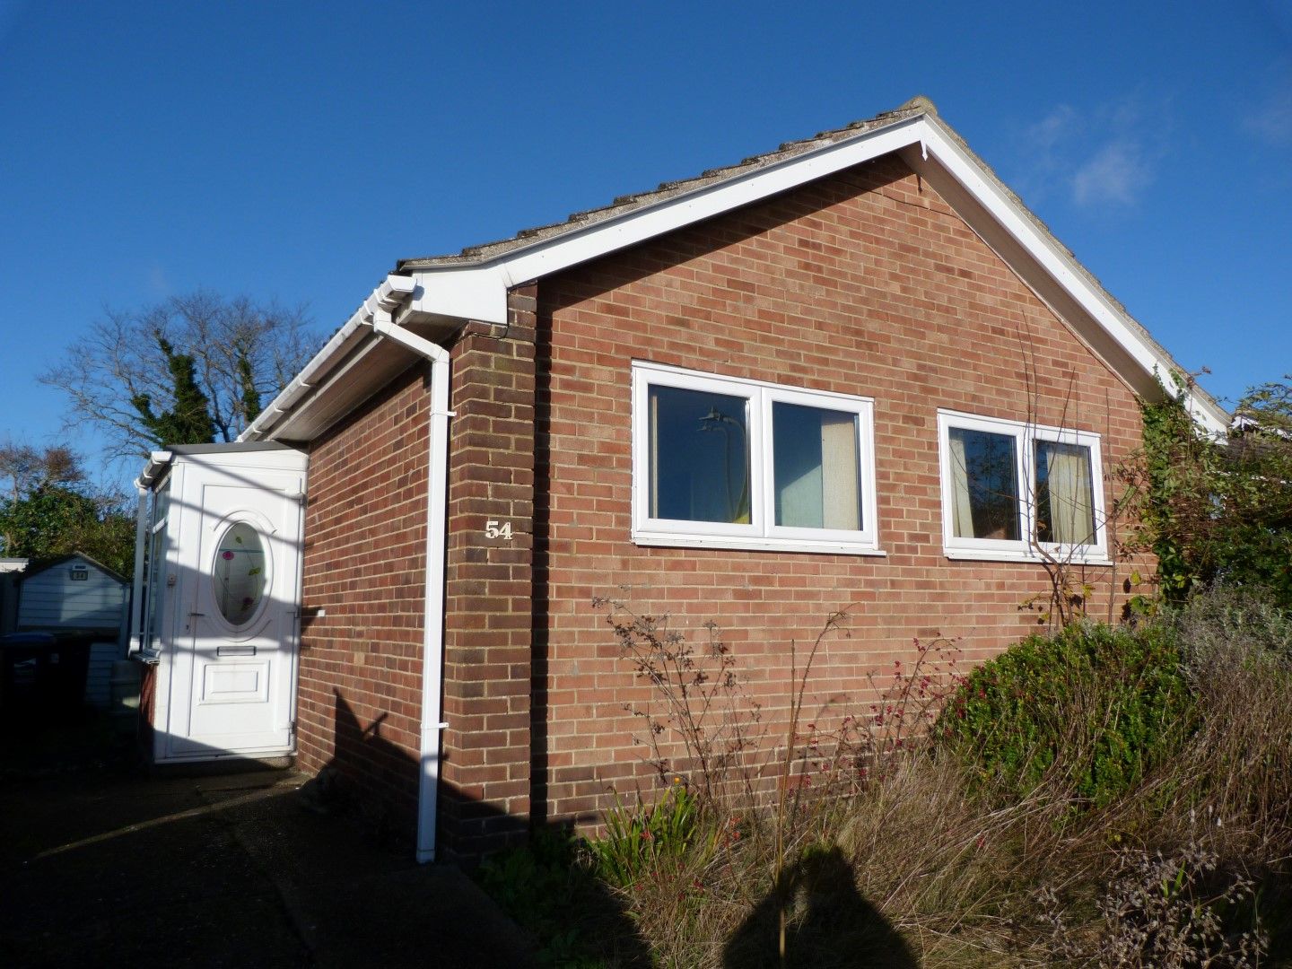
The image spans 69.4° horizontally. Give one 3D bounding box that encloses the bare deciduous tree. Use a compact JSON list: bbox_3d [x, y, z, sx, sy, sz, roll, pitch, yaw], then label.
[{"bbox_3d":[-12.021,-0.128,24.000,6.600,9.500,6.500,5,-10,-31],"label":"bare deciduous tree"}]

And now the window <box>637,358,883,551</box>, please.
[{"bbox_3d":[0.703,-0.104,5.568,1.860,1.020,0.100,5,-10,-31],"label":"window"}]

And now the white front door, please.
[{"bbox_3d":[-3.090,0.938,7.056,0.870,2.120,0.080,5,-10,-31],"label":"white front door"}]

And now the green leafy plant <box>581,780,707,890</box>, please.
[{"bbox_3d":[-0.009,1.508,4.030,0.520,0.460,0.480,5,-10,-31],"label":"green leafy plant"}]

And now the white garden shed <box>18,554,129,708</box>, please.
[{"bbox_3d":[-7.630,1.916,12.366,1.250,1.950,1.800,5,-10,-31],"label":"white garden shed"}]

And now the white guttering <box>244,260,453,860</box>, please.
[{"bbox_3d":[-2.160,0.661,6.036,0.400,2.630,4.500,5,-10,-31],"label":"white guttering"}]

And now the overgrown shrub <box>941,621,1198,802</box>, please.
[{"bbox_3d":[2.450,1.325,5.450,1.450,1.130,1.300,5,-10,-31],"label":"overgrown shrub"}]

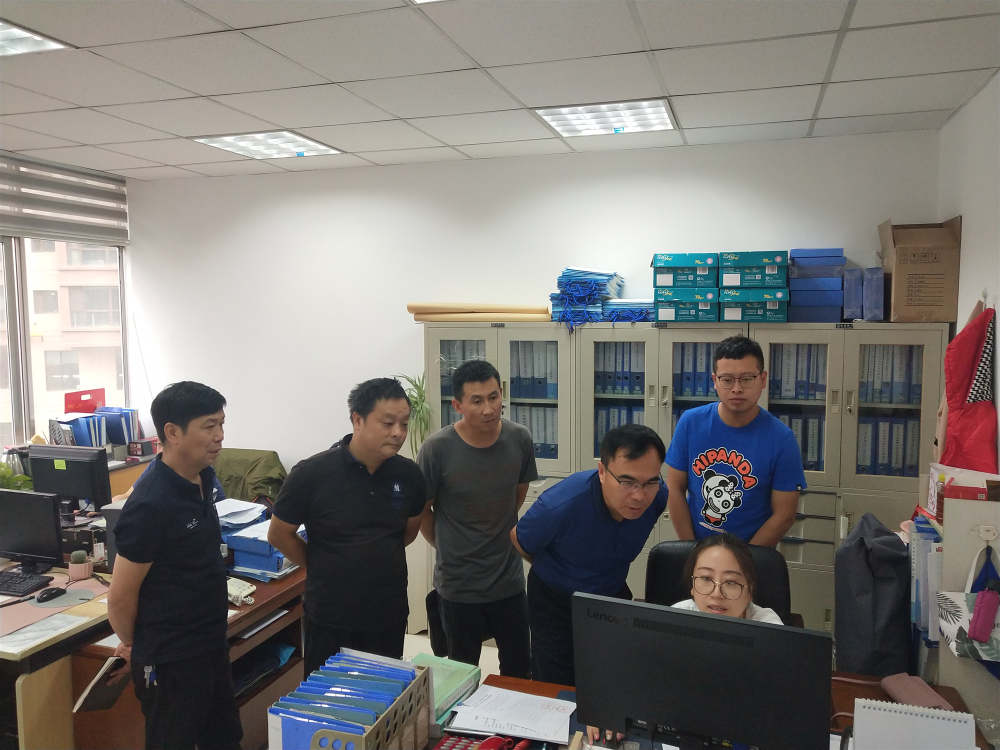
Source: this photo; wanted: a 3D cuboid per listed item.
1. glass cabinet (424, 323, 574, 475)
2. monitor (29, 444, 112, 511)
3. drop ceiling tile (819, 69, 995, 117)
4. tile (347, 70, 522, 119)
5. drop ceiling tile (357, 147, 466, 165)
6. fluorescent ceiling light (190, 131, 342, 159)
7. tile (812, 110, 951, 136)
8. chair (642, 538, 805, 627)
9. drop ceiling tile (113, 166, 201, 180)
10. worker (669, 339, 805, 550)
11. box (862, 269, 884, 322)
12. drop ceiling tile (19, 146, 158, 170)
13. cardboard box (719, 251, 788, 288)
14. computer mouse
[{"bbox_3d":[0.046,0.113,4.677,0.840,0.780,0.400,1,3,18],"label":"glass cabinet"},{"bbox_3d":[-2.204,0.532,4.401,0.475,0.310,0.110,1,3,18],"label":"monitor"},{"bbox_3d":[1.659,-1.177,3.642,0.603,0.018,0.635,1,4,18],"label":"drop ceiling tile"},{"bbox_3d":[-0.257,-1.126,3.471,0.590,0.020,0.590,1,3,19],"label":"tile"},{"bbox_3d":[-0.493,-1.239,4.872,0.597,0.018,0.390,1,4,18],"label":"drop ceiling tile"},{"bbox_3d":[-1.170,-1.200,4.408,0.590,0.070,0.590,1,3,19],"label":"fluorescent ceiling light"},{"bbox_3d":[1.808,-1.208,4.144,0.602,0.018,0.400,1,4,18],"label":"tile"},{"bbox_3d":[0.600,1.076,2.482,0.600,1.070,0.630,1,4,18],"label":"chair"},{"bbox_3d":[-2.068,-1.225,5.243,0.500,0.020,0.385,1,3,19],"label":"drop ceiling tile"},{"bbox_3d":[0.833,0.717,3.069,0.480,1.714,0.310,2,4,30],"label":"worker"},{"bbox_3d":[1.745,-0.370,4.065,0.088,0.235,0.290,1,3,18],"label":"box"},{"bbox_3d":[-2.275,-1.224,4.862,0.500,0.020,0.618,1,3,18],"label":"drop ceiling tile"},{"bbox_3d":[1.251,-0.512,4.264,0.315,0.171,0.250,1,4,18],"label":"cardboard box"},{"bbox_3d":[-1.668,0.820,3.224,0.061,0.036,0.107,1,4,18],"label":"computer mouse"}]

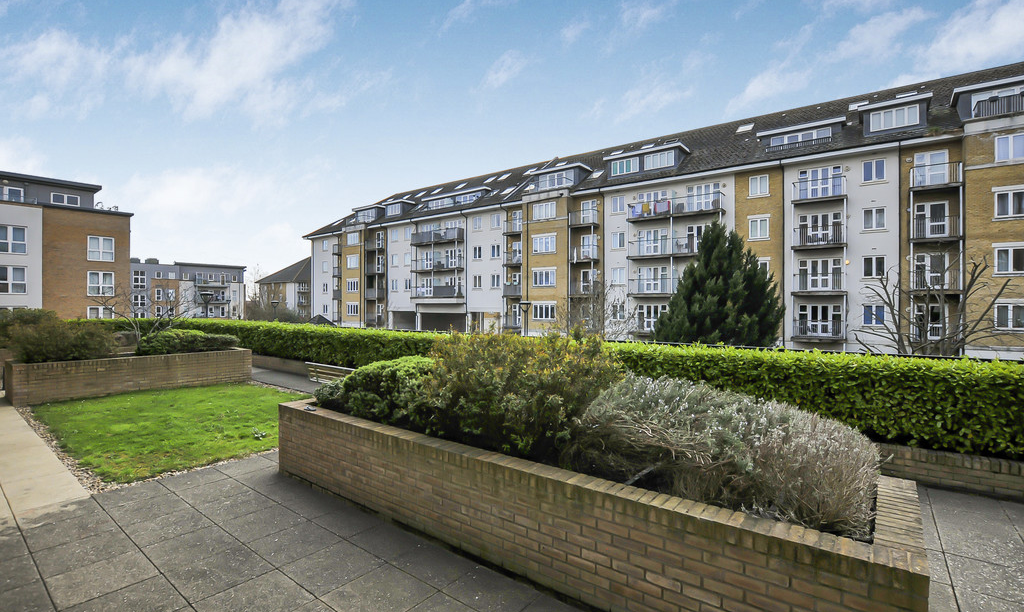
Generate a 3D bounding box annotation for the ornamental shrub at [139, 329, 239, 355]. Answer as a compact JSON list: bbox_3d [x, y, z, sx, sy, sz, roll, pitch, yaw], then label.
[{"bbox_3d":[-8.910,0.980,11.820,2.150,0.700,1.150,0,0,-40],"label":"ornamental shrub"}]

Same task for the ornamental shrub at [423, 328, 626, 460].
[{"bbox_3d":[0.000,0.790,4.220,1.980,1.050,1.250,0,0,35],"label":"ornamental shrub"}]

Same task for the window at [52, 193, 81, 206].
[{"bbox_3d":[-34.025,-8.085,32.500,1.530,0.830,0.150,0,0,-44],"label":"window"}]

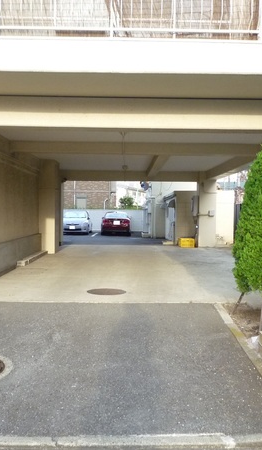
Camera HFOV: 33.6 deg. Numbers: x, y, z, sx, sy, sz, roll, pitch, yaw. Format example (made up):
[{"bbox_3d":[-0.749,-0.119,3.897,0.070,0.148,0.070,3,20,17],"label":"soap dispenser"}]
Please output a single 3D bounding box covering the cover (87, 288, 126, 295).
[{"bbox_3d":[-0.404,1.105,7.118,0.645,0.030,0.645,1,2,0],"label":"cover"}]

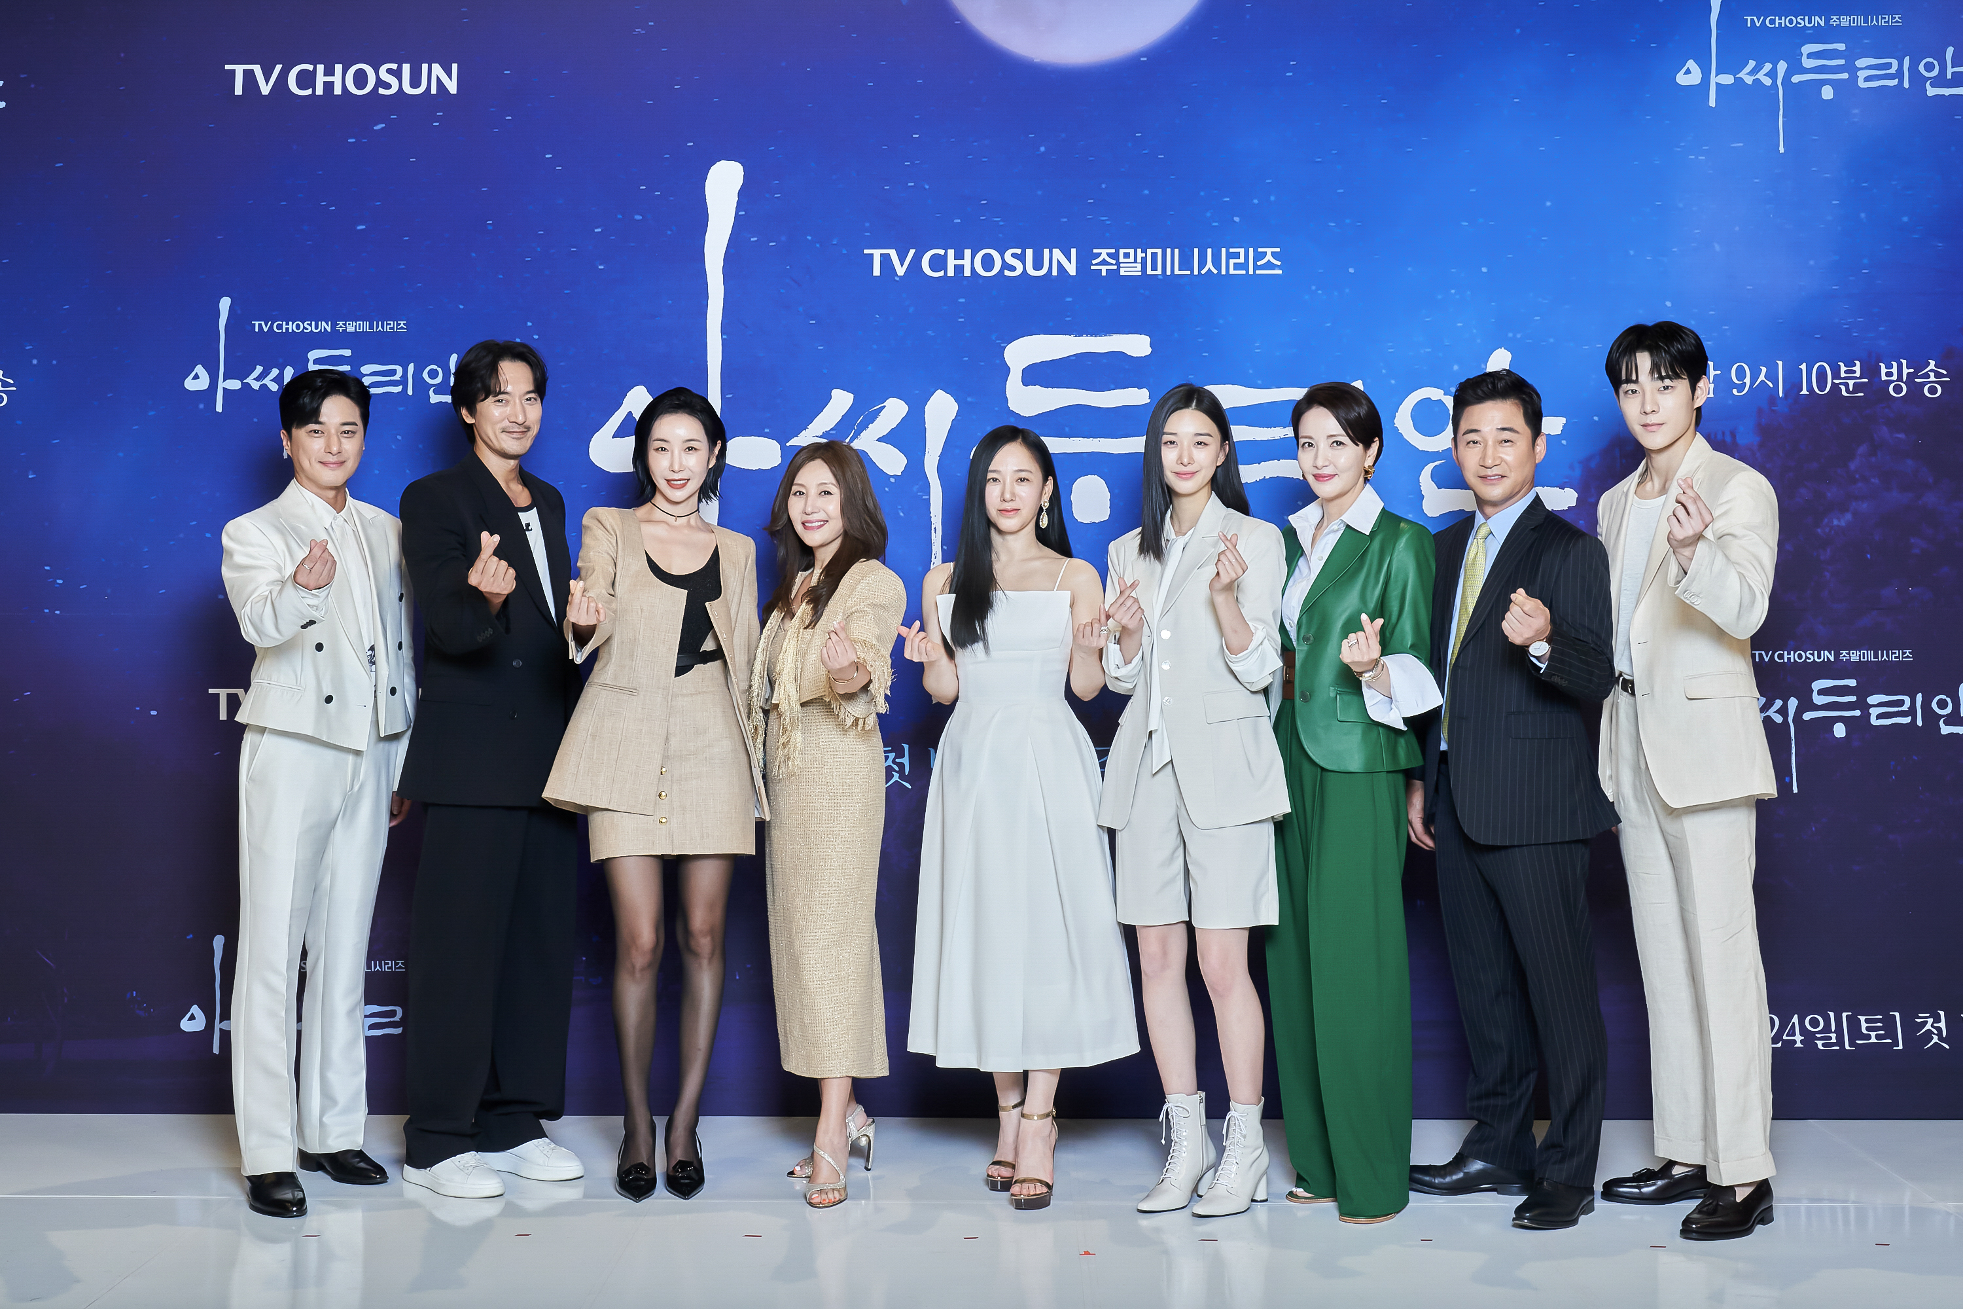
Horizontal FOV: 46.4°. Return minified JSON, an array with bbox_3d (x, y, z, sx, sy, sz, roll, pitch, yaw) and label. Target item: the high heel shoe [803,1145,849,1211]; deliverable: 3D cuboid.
[{"bbox_3d":[-0.335,1.107,4.952,0.090,0.135,0.215,0,-2,-2],"label":"high heel shoe"}]

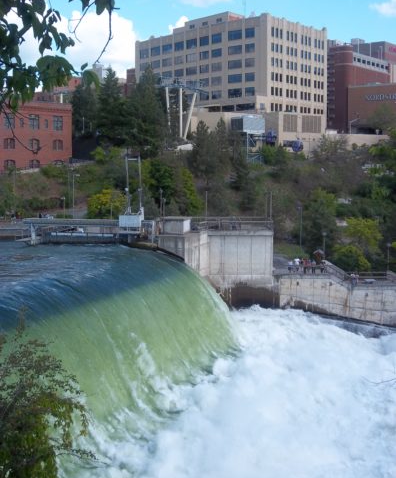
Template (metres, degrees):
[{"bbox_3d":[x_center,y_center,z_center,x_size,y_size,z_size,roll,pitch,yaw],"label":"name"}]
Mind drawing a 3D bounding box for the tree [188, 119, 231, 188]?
[{"bbox_3d":[2.406,-17.680,150.000,8.524,13.671,8.524,0,4,0],"label":"tree"}]

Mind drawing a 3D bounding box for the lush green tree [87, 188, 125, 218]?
[{"bbox_3d":[-16.774,-6.619,130.000,6.684,5.386,6.684,0,4,0],"label":"lush green tree"}]

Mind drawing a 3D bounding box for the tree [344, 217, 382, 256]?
[{"bbox_3d":[24.009,-0.363,104.000,5.347,5.457,5.347,0,4,0],"label":"tree"}]

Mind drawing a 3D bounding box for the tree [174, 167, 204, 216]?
[{"bbox_3d":[-1.482,-8.282,125.000,5.074,8.286,5.074,0,4,0],"label":"tree"}]

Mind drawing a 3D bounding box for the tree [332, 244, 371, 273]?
[{"bbox_3d":[20.983,2.666,98.000,5.039,4.060,5.039,0,4,0],"label":"tree"}]

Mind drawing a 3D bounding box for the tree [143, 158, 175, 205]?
[{"bbox_3d":[-7.438,-10.828,135.000,5.845,8.948,5.845,0,4,0],"label":"tree"}]

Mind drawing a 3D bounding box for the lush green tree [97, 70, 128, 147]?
[{"bbox_3d":[-20.513,-31.790,172.000,7.447,18.527,7.447,0,4,0],"label":"lush green tree"}]

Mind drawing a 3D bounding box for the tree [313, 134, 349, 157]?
[{"bbox_3d":[32.899,-23.215,178.000,8.670,5.899,8.670,0,4,0],"label":"tree"}]

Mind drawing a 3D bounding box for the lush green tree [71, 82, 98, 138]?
[{"bbox_3d":[-27.864,-31.792,176.000,6.668,13.611,6.668,0,4,0],"label":"lush green tree"}]

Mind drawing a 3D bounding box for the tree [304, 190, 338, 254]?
[{"bbox_3d":[18.284,-2.612,107.000,5.212,10.048,5.212,0,4,0],"label":"tree"}]

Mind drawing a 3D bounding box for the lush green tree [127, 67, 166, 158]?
[{"bbox_3d":[-11.709,-28.762,163.000,8.822,20.259,8.822,0,4,0],"label":"lush green tree"}]

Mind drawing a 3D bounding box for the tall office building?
[{"bbox_3d":[9.908,-47.909,233.207,55.413,39.587,30.355,4,5,43],"label":"tall office building"}]

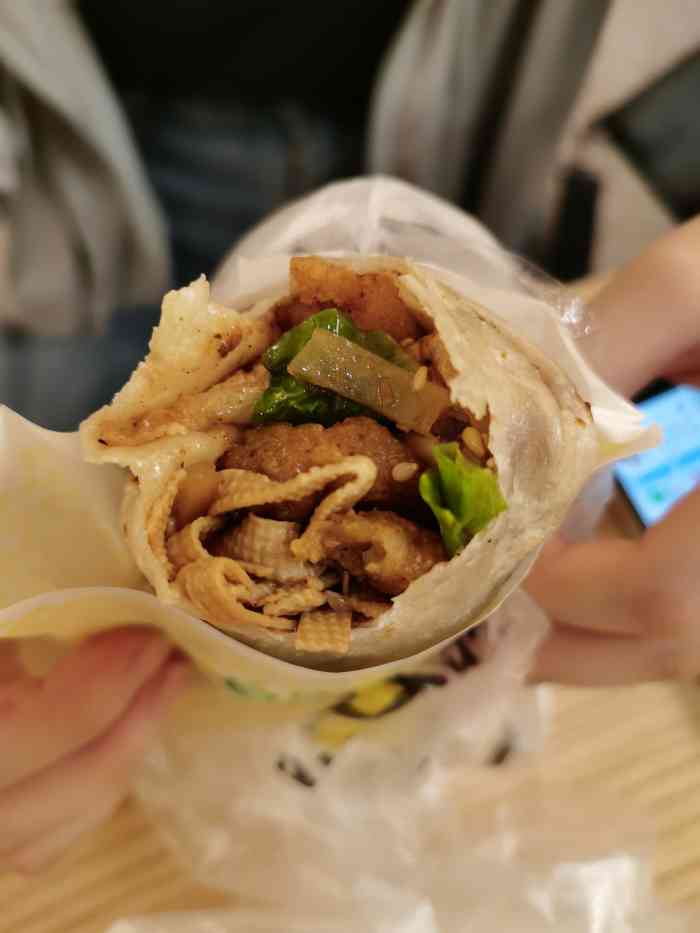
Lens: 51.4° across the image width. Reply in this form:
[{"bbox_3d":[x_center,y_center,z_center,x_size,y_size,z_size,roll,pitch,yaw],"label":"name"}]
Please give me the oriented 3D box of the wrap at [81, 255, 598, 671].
[{"bbox_3d":[0.007,0.015,0.156,0.070,0.115,0.064,0,72,7],"label":"wrap"}]

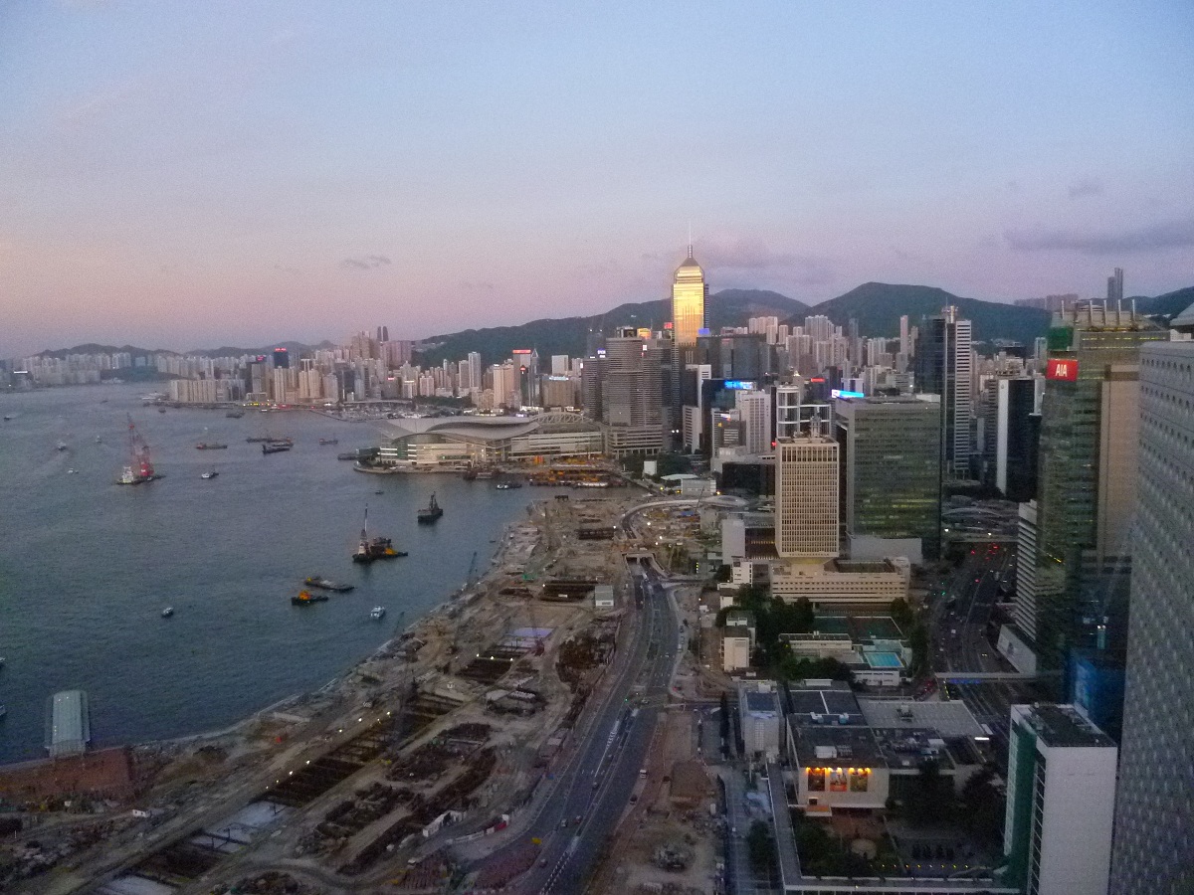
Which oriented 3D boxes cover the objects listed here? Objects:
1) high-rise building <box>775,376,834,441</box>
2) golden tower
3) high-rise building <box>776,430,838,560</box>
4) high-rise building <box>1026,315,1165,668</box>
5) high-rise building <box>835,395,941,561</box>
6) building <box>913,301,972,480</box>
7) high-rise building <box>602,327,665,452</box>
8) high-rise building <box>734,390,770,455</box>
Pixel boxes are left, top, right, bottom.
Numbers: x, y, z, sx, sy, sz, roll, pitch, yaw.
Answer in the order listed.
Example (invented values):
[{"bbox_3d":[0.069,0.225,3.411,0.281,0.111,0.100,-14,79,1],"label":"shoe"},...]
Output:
[{"bbox_3d":[205.650,7.670,964.030,53.500,137.000,42.000,-1,6,6],"label":"high-rise building"},{"bbox_3d":[158.910,-160.410,1640.240,59.200,339.000,58.000,-1,6,6],"label":"golden tower"},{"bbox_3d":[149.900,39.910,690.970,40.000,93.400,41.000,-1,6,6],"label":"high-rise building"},{"bbox_3d":[272.630,21.830,525.820,45.300,193.200,46.000,-1,6,6],"label":"high-rise building"},{"bbox_3d":[244.730,23.660,821.890,72.600,131.900,78.000,-1,6,6],"label":"high-rise building"},{"bbox_3d":[436.120,-60.170,1220.120,60.800,211.900,45.000,-1,6,6],"label":"building"},{"bbox_3d":[59.240,-82.650,1591.120,102.600,198.000,70.000,-1,6,4],"label":"high-rise building"},{"bbox_3d":[200.670,-10.810,1232.030,38.500,120.800,36.000,-1,6,4],"label":"high-rise building"}]

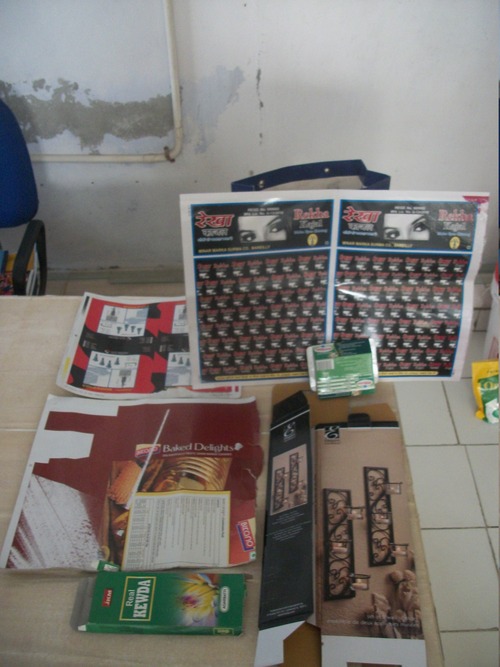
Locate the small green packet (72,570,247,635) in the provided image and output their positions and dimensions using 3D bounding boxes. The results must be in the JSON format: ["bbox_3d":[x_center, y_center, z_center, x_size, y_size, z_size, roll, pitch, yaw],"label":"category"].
[{"bbox_3d":[-0.121,0.380,0.871,0.222,0.022,0.074,1,44,1],"label":"small green packet"}]

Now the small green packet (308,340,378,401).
[{"bbox_3d":[0.176,0.067,1.161,0.122,0.104,0.022,-6,8,-7],"label":"small green packet"}]

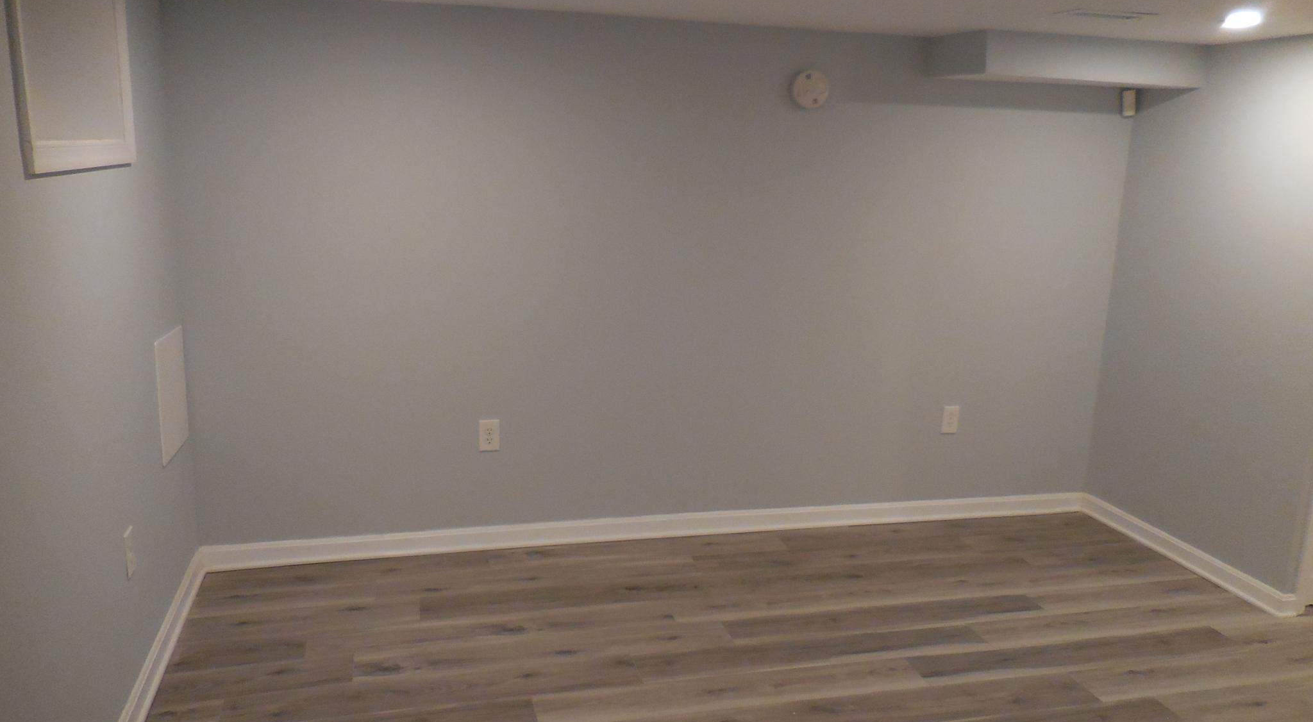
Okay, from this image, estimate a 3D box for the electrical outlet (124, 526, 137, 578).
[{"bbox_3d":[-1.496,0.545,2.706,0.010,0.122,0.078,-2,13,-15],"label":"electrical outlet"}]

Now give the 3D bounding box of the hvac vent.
[{"bbox_3d":[1.477,-1.134,3.105,0.300,0.015,0.150,-1,13,-14],"label":"hvac vent"}]

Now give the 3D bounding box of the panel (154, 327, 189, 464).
[{"bbox_3d":[-1.662,0.109,3.274,0.015,0.405,0.400,-2,13,-15],"label":"panel"}]

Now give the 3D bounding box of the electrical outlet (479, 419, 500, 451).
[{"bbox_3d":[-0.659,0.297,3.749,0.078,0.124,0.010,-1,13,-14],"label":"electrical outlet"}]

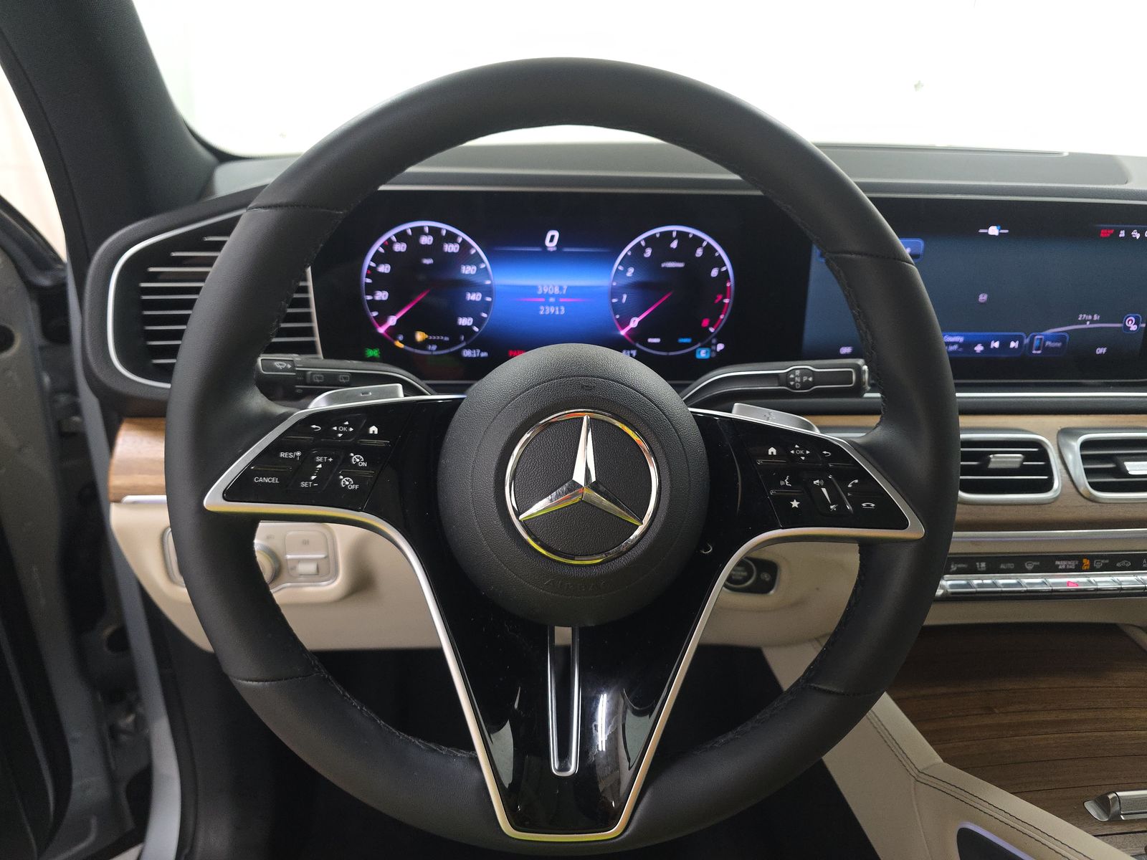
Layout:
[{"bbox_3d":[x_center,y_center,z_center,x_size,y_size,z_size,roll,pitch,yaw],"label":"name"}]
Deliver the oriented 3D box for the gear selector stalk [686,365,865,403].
[{"bbox_3d":[0.117,-0.028,0.450,0.117,0.026,0.028,0,14,-4],"label":"gear selector stalk"}]

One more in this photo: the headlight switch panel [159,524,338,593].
[{"bbox_3d":[-0.248,0.100,0.586,0.130,0.060,0.028,0,24,-4],"label":"headlight switch panel"}]

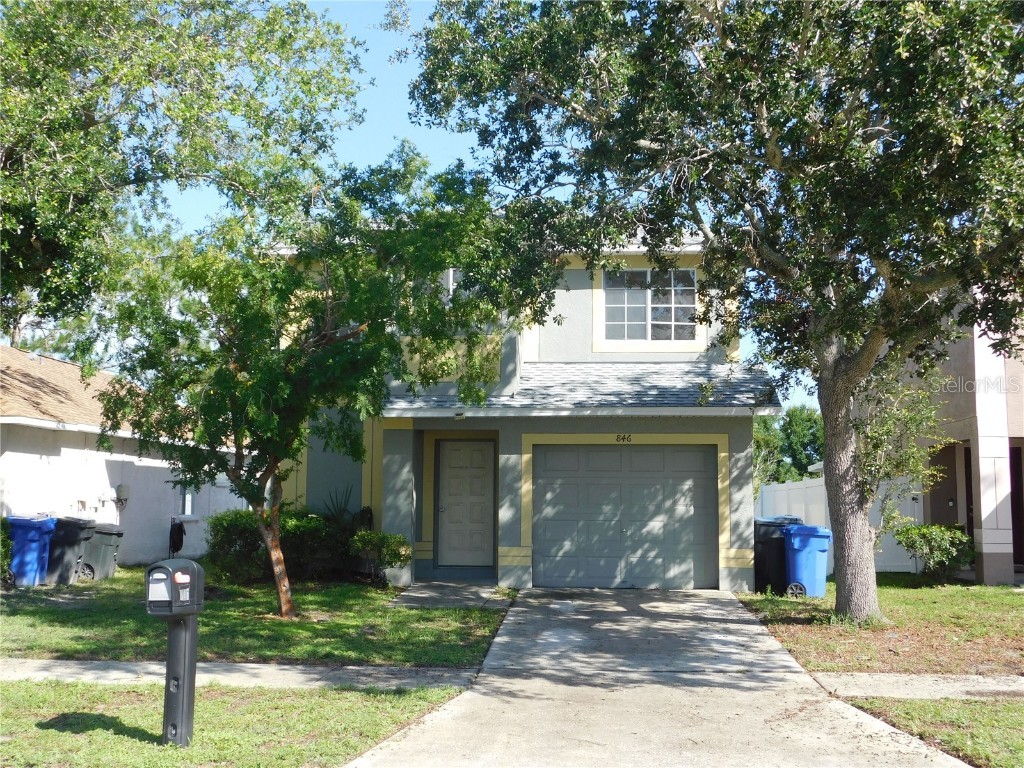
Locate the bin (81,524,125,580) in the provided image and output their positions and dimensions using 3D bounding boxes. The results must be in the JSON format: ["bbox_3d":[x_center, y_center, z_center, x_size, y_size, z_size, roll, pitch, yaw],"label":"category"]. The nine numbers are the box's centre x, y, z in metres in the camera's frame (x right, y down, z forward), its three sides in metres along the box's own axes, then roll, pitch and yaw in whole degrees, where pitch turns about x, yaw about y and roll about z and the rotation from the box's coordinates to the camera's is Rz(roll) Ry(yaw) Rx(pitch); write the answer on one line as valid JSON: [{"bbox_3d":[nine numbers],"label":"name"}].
[{"bbox_3d":[-7.086,2.828,20.400,0.650,0.980,0.570,0,-5,5],"label":"bin"}]

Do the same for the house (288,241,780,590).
[{"bbox_3d":[0.134,0.056,22.945,8.250,6.900,11.050,0,-5,5],"label":"house"}]

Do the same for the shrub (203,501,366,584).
[{"bbox_3d":[-3.565,2.570,18.968,2.400,1.280,1.250,0,-5,5],"label":"shrub"}]

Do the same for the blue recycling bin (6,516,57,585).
[{"bbox_3d":[-7.545,2.618,18.600,0.680,1.080,0.600,-1,-5,17],"label":"blue recycling bin"}]

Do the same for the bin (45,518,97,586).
[{"bbox_3d":[-7.193,2.681,19.300,0.700,1.080,0.610,0,-5,8],"label":"bin"}]

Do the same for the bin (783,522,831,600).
[{"bbox_3d":[4.340,2.559,17.350,0.670,1.060,0.580,0,-5,5],"label":"bin"}]

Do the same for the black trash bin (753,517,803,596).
[{"bbox_3d":[4.023,2.564,18.000,0.760,1.140,0.640,0,-5,5],"label":"black trash bin"}]

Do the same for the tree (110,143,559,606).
[{"bbox_3d":[-2.232,0.022,15.006,5.700,5.800,5.100,0,-5,5],"label":"tree"}]

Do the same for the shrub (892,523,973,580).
[{"bbox_3d":[7.285,2.859,20.500,1.300,0.980,1.150,0,-5,5],"label":"shrub"}]

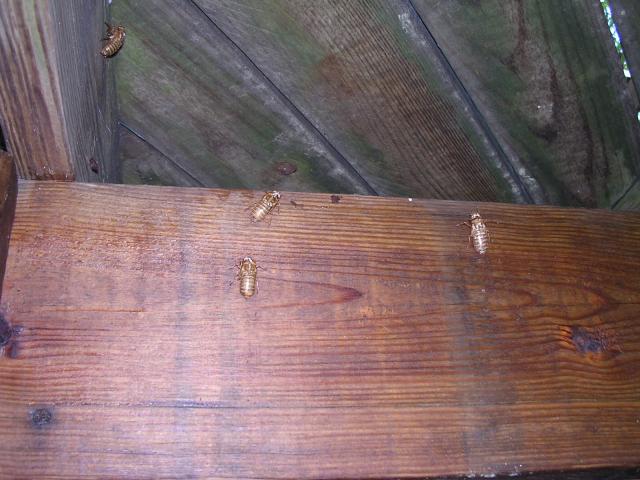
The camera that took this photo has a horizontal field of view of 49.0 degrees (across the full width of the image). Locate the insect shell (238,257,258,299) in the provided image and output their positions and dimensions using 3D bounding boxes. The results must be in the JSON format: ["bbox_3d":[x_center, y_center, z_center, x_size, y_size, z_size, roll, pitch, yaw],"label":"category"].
[{"bbox_3d":[-0.044,0.023,0.428,0.012,0.027,0.011,4,-25,-11],"label":"insect shell"}]

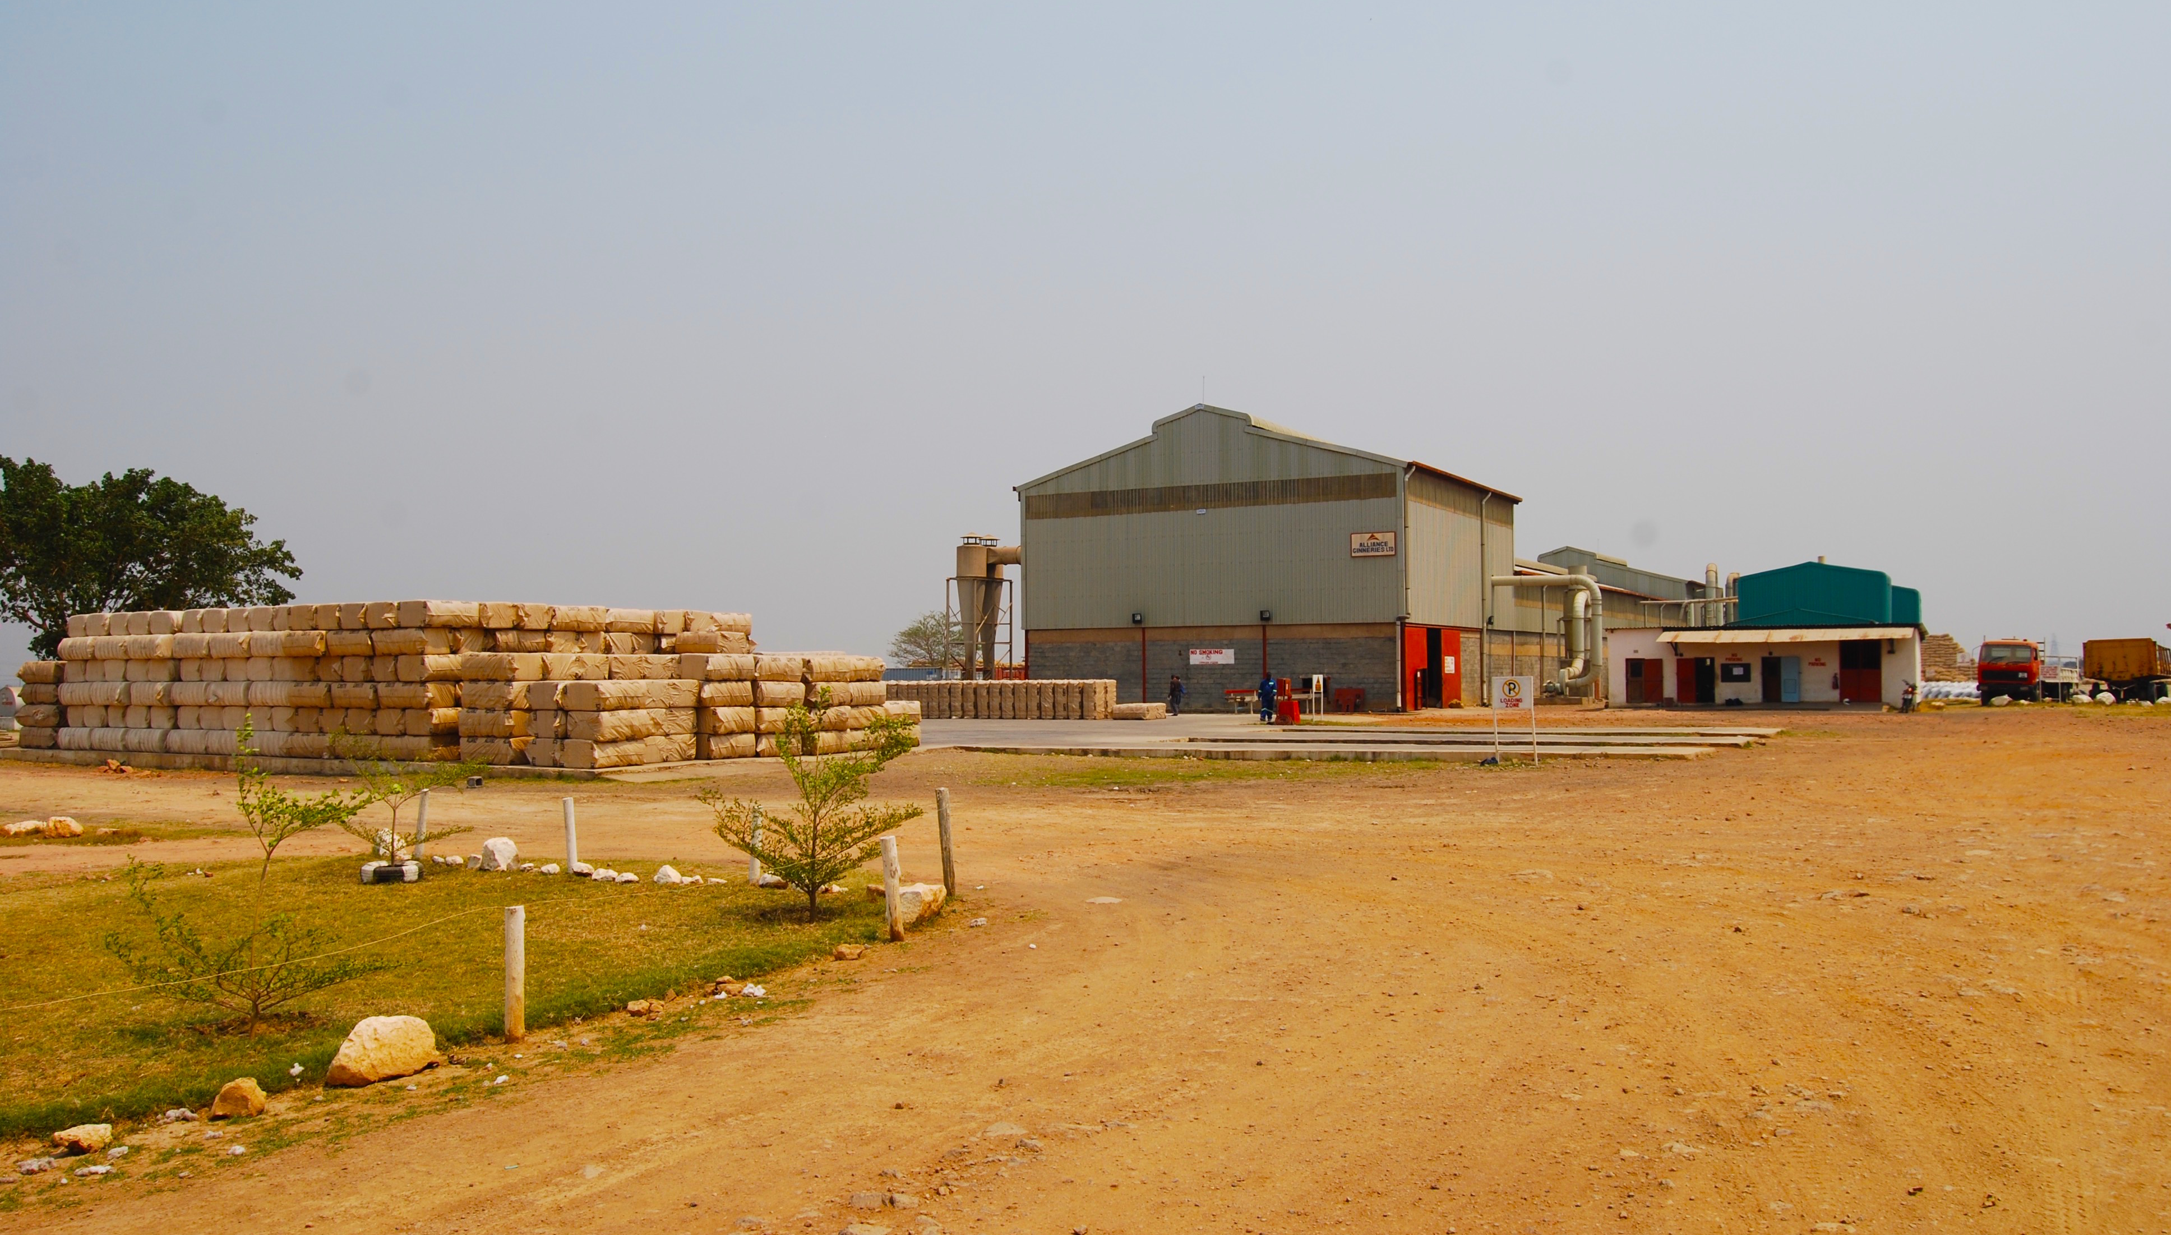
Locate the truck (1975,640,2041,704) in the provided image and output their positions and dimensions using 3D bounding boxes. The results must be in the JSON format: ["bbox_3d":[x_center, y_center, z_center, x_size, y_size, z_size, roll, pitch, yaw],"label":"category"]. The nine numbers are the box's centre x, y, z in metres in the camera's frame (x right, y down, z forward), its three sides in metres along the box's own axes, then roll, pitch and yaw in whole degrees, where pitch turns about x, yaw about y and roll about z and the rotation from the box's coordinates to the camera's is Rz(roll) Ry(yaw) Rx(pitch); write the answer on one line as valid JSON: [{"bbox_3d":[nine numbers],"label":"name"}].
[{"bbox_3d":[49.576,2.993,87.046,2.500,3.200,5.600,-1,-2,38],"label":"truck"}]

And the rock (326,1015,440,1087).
[{"bbox_3d":[-3.260,1.996,7.571,0.460,0.260,0.340,1,-2,-30],"label":"rock"}]

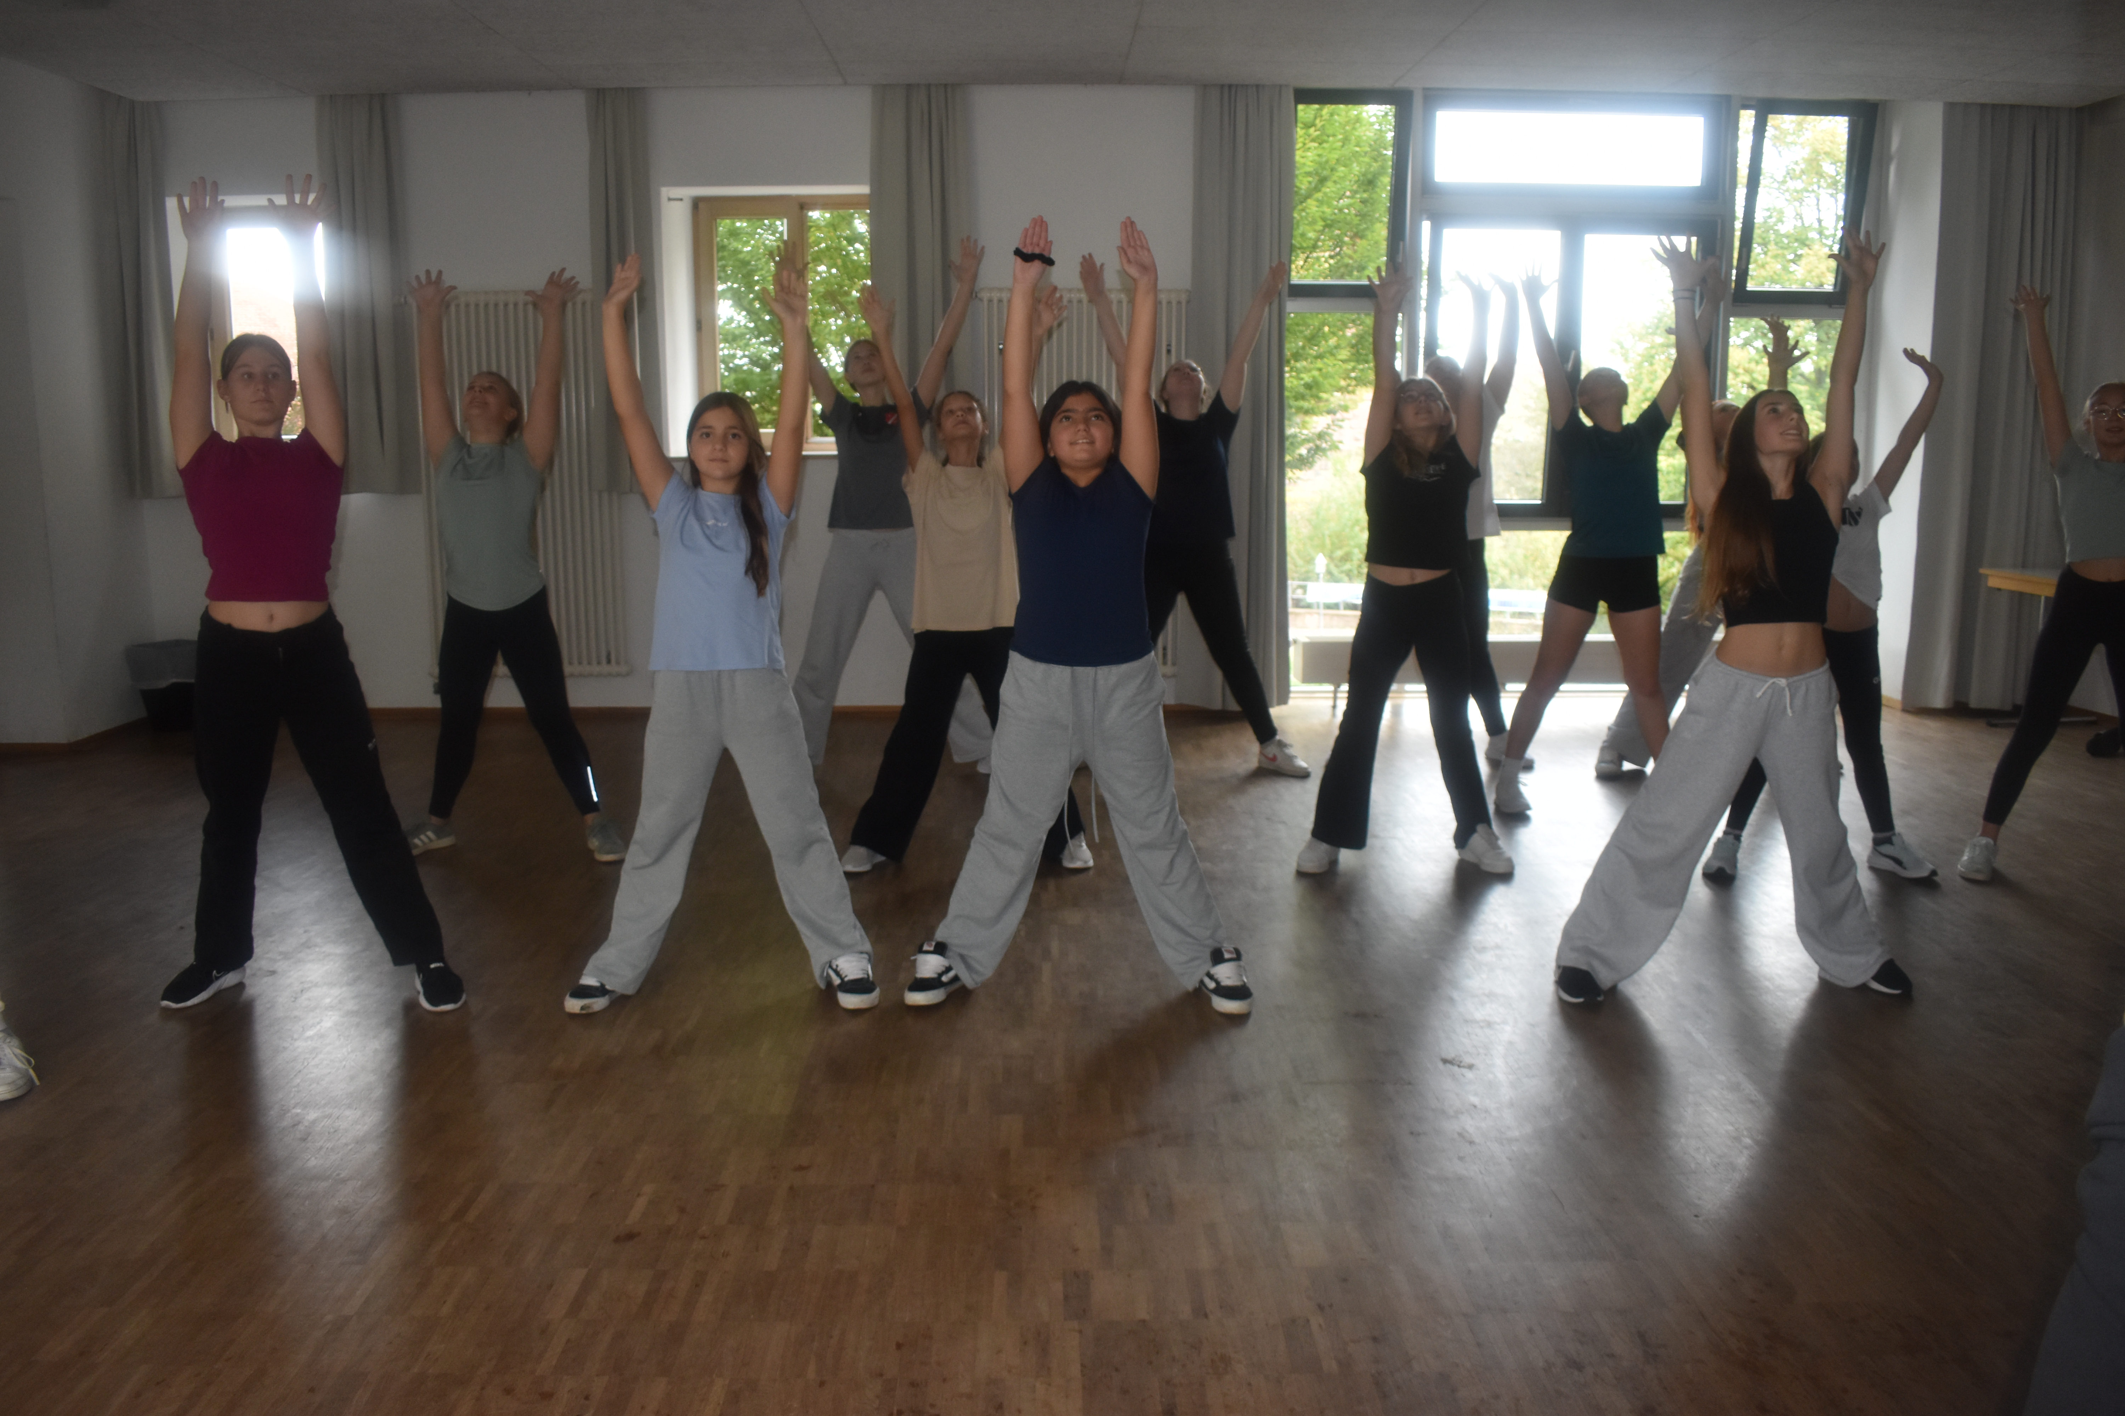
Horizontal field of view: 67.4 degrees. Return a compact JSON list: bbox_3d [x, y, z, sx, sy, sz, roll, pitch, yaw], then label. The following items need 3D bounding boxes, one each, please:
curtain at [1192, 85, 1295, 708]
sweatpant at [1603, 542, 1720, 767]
[{"bbox_3d":[0.826,-1.398,7.401,0.480,2.841,0.140,0,10,-1],"label":"curtain"},{"bbox_3d":[2.817,-0.245,6.782,0.985,1.004,0.330,2,9,12],"label":"sweatpant"}]

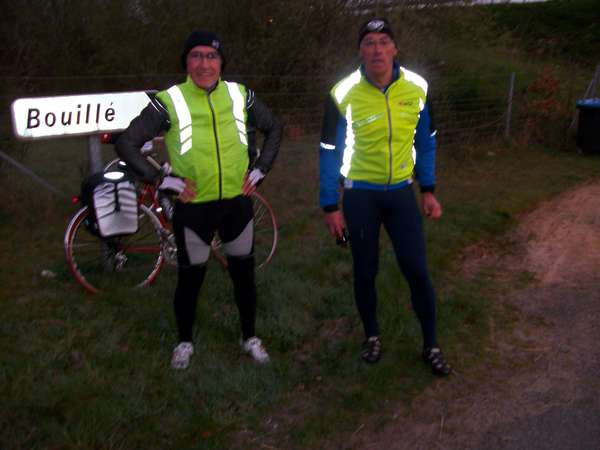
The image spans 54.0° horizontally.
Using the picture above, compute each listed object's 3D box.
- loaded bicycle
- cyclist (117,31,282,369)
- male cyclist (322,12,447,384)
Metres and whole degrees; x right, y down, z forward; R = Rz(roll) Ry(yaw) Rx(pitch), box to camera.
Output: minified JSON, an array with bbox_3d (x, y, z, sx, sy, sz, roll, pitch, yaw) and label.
[{"bbox_3d":[-0.850,-0.085,4.260,1.700,1.050,0.500,-9,6,-39],"label":"loaded bicycle"},{"bbox_3d":[-0.495,-0.100,2.950,0.790,1.670,0.420,-4,14,-14],"label":"cyclist"},{"bbox_3d":[0.415,-0.120,2.960,0.630,1.725,0.410,-2,14,-7],"label":"male cyclist"}]

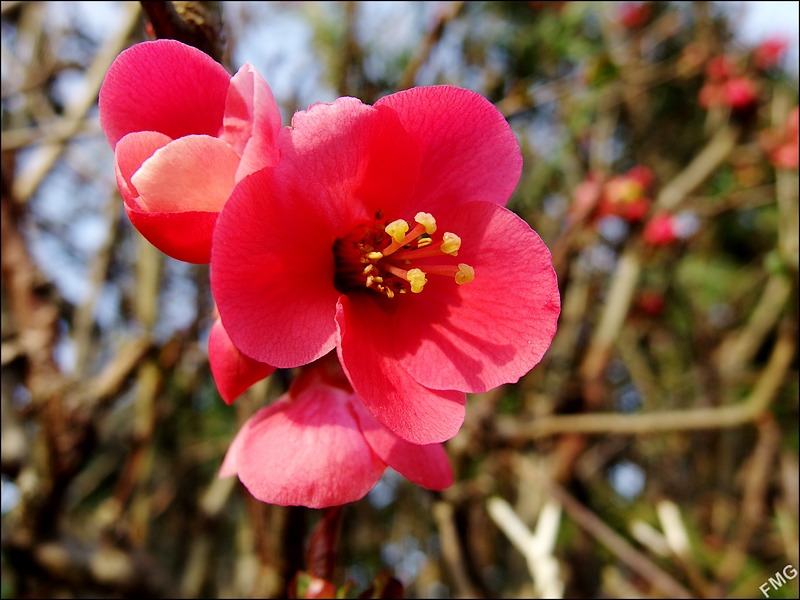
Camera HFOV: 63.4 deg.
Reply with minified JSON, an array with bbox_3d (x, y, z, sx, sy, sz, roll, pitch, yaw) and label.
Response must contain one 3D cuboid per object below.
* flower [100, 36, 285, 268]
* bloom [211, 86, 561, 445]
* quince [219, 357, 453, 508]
[{"bbox_3d":[-0.029,-0.021,0.092,0.026,0.029,0.025,0,-27,8],"label":"flower"},{"bbox_3d":[-0.004,-0.004,0.081,0.042,0.042,0.020,0,-3,-24],"label":"bloom"},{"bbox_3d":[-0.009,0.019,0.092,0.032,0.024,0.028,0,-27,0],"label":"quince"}]

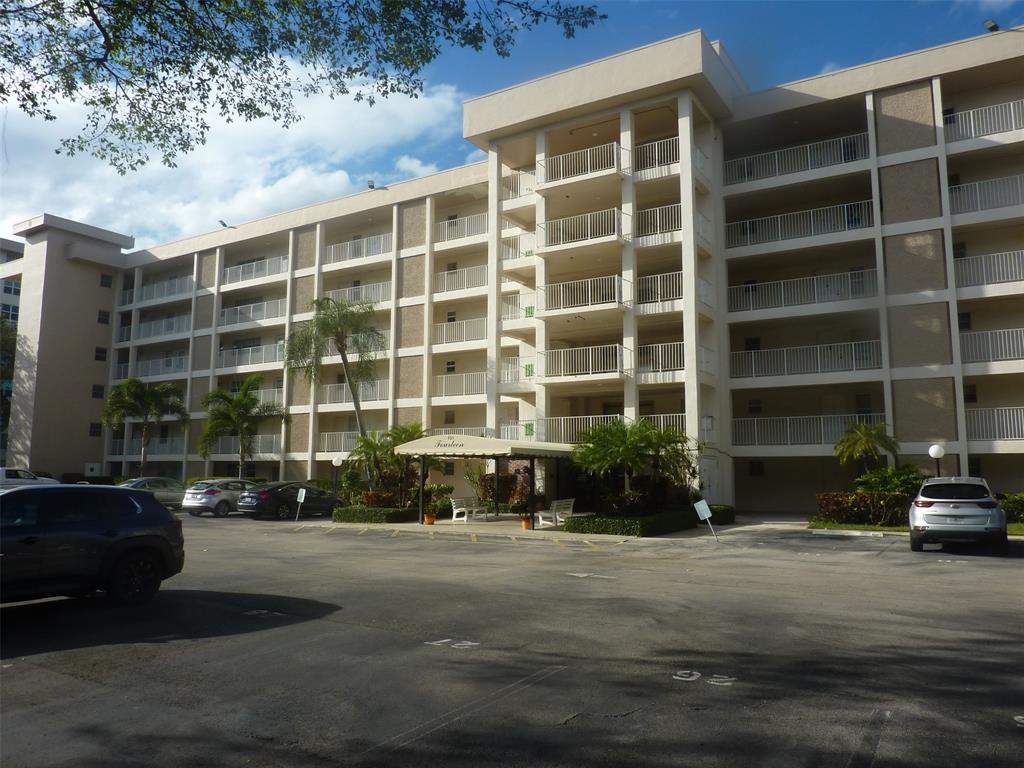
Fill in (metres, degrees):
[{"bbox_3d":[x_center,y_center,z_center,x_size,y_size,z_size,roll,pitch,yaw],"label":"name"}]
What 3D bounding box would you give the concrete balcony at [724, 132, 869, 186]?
[{"bbox_3d":[11.117,-8.819,29.196,5.450,1.060,0.100,-4,-8,31],"label":"concrete balcony"}]

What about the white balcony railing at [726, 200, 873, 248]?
[{"bbox_3d":[11.127,-6.151,28.902,5.440,1.042,0.100,-4,-8,31],"label":"white balcony railing"}]

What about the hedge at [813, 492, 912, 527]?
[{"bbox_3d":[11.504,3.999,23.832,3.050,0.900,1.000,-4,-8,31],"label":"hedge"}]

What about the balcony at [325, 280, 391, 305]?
[{"bbox_3d":[-8.389,-4.780,40.504,5.310,1.080,0.100,-4,-8,31],"label":"balcony"}]

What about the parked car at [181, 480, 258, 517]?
[{"bbox_3d":[-11.075,4.595,30.221,1.820,1.470,4.340,-4,-8,31],"label":"parked car"}]

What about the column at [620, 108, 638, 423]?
[{"bbox_3d":[4.628,-3.411,28.813,0.440,15.030,0.420,-4,-8,31],"label":"column"}]

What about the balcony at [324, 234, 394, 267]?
[{"bbox_3d":[-8.509,-7.468,41.177,5.350,1.092,0.100,-4,-8,31],"label":"balcony"}]

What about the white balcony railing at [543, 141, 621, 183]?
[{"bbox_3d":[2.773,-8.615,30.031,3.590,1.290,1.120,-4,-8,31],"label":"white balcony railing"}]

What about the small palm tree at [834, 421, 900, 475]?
[{"bbox_3d":[11.975,2.936,24.814,2.000,3.350,2.000,-3,-8,25],"label":"small palm tree"}]

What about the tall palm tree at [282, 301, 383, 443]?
[{"bbox_3d":[-7.102,0.817,29.311,3.890,8.590,3.890,2,-7,-14],"label":"tall palm tree"}]

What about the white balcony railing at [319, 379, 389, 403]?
[{"bbox_3d":[-8.277,0.742,40.572,5.450,1.497,1.000,-4,-8,31],"label":"white balcony railing"}]

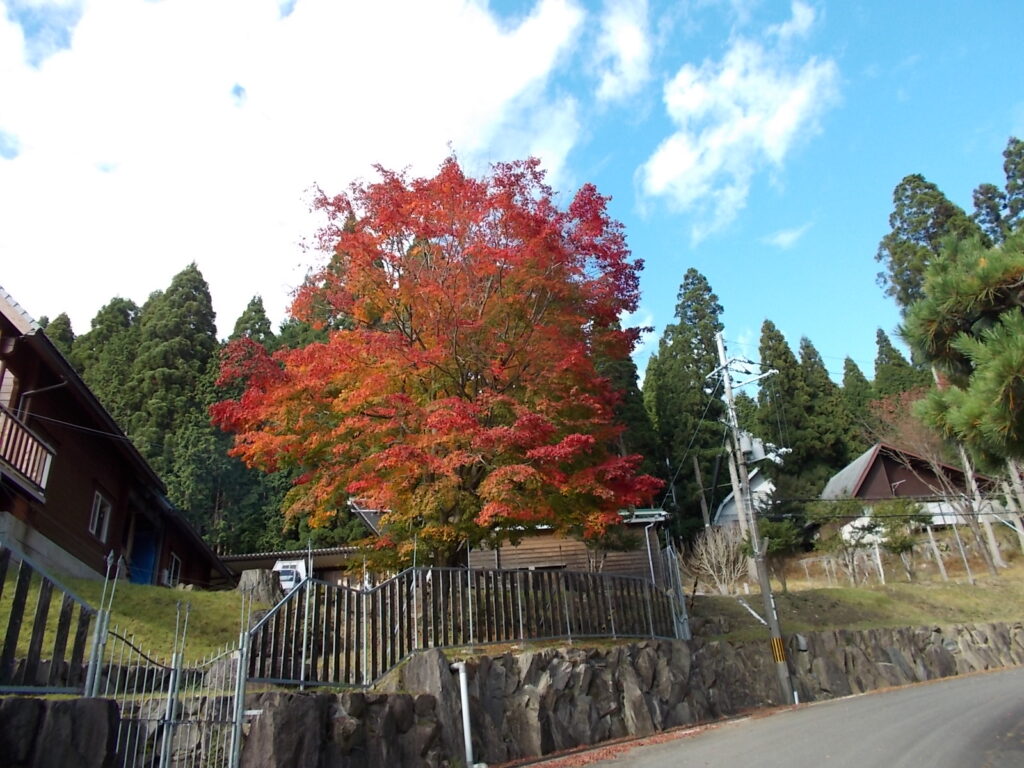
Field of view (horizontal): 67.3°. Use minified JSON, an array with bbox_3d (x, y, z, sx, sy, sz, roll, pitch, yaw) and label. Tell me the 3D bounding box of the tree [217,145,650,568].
[{"bbox_3d":[-1.844,-0.806,18.800,9.600,11.840,9.200,-2,-25,-6],"label":"tree"}]

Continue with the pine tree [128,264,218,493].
[{"bbox_3d":[-19.120,0.660,43.912,5.800,17.690,5.800,7,-27,-23],"label":"pine tree"}]

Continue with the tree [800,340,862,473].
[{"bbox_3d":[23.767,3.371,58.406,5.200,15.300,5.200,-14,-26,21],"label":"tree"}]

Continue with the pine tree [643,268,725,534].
[{"bbox_3d":[11.644,1.028,49.250,5.400,19.280,5.400,-10,-25,13],"label":"pine tree"}]

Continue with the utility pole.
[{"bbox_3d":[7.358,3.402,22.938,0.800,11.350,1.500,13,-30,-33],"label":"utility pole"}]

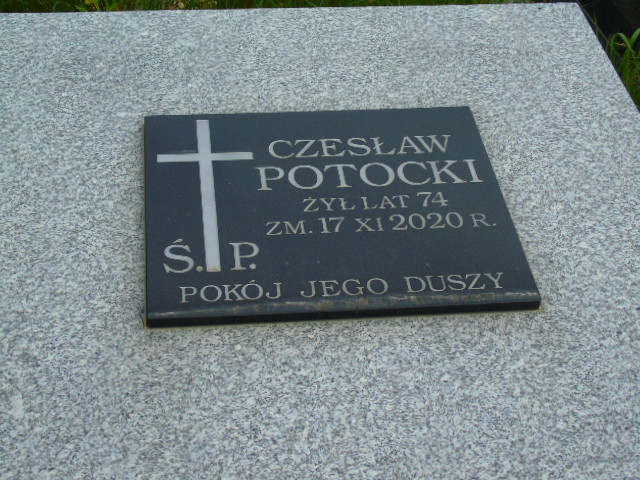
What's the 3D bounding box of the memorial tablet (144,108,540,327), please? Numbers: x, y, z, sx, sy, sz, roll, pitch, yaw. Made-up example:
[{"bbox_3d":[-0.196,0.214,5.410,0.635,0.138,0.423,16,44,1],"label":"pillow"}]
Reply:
[{"bbox_3d":[0.008,-0.042,1.311,0.410,0.019,0.353,-2,42,-7],"label":"memorial tablet"}]

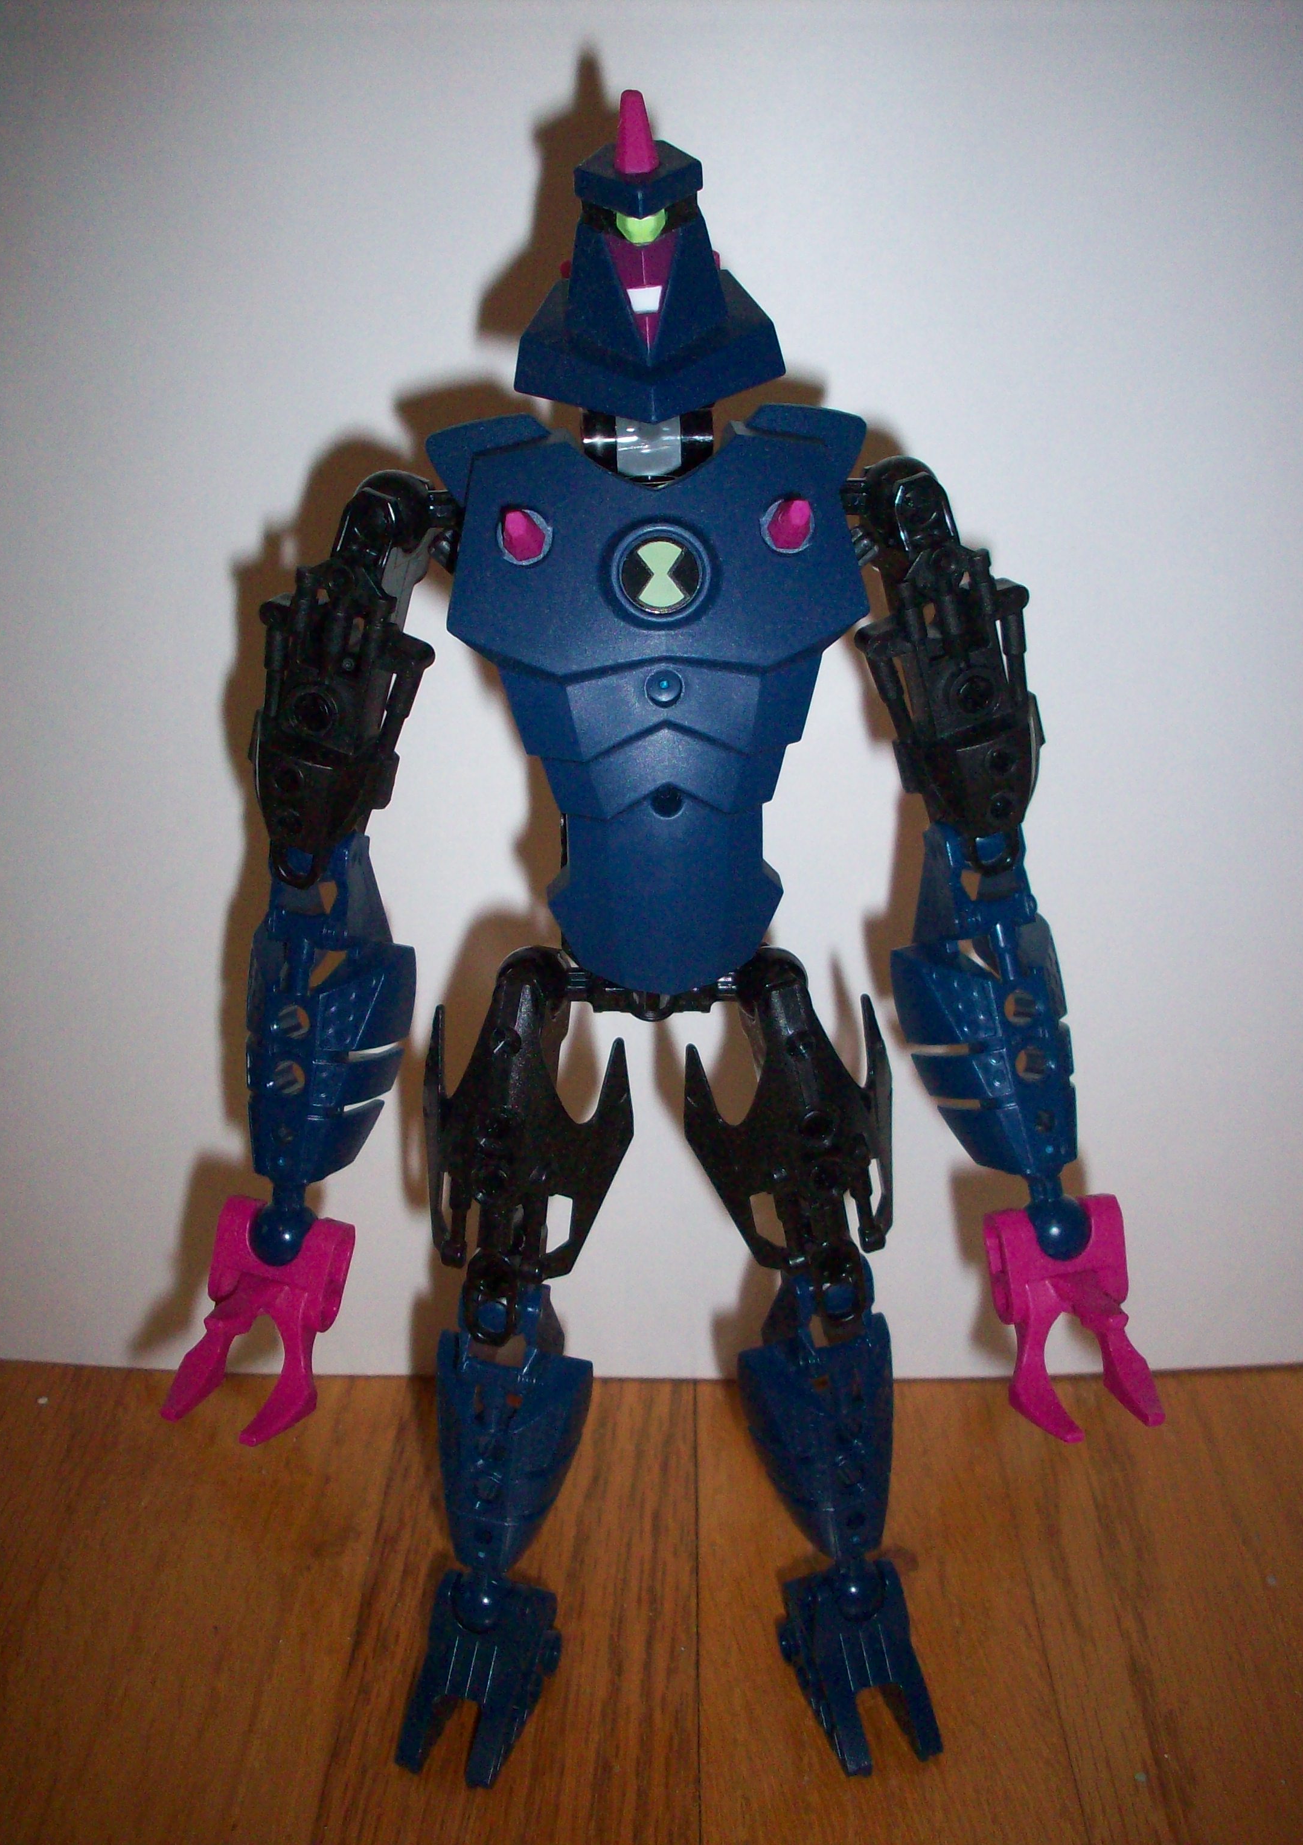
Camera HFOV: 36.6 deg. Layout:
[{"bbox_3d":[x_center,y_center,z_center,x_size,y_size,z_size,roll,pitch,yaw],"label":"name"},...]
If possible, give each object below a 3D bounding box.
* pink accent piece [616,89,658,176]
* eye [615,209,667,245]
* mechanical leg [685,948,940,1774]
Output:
[{"bbox_3d":[-0.002,-0.100,0.249,0.006,0.011,0.006,-5,19,-2],"label":"pink accent piece"},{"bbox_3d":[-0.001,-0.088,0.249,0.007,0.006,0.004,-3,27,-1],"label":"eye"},{"bbox_3d":[0.025,0.066,0.311,0.039,0.128,0.050,-3,19,-9],"label":"mechanical leg"}]

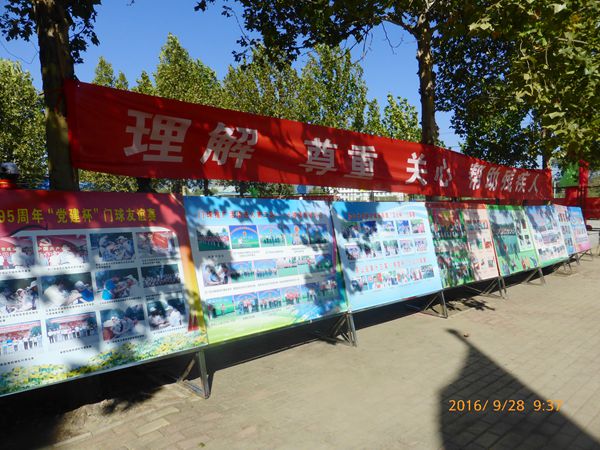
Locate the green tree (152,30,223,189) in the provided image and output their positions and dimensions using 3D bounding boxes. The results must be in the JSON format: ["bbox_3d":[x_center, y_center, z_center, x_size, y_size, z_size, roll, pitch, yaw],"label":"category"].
[{"bbox_3d":[-5.193,-3.946,20.136,3.393,9.882,3.393,0,2,0],"label":"green tree"}]

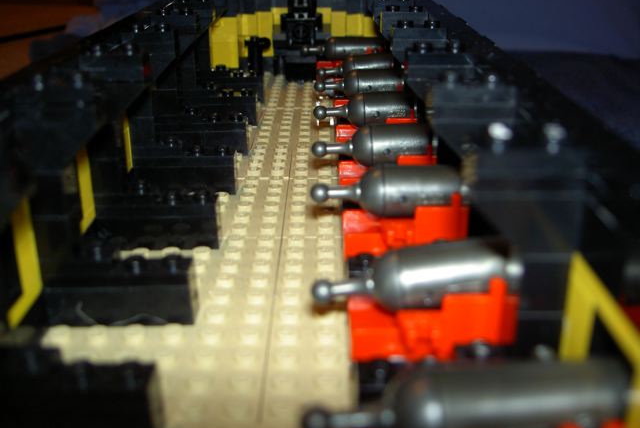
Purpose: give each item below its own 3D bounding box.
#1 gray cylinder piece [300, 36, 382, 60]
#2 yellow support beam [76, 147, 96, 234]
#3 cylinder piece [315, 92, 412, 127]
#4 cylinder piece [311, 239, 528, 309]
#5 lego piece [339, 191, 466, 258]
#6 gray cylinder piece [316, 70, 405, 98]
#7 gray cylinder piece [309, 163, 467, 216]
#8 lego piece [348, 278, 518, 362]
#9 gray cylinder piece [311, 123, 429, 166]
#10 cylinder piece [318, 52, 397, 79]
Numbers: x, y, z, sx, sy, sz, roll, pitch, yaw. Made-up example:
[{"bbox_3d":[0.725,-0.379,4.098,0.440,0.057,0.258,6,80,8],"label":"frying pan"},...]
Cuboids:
[{"bbox_3d":[0.010,-0.079,0.347,0.037,0.012,0.012,-1,23,1],"label":"gray cylinder piece"},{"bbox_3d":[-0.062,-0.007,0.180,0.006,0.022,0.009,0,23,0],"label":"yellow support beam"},{"bbox_3d":[0.016,-0.034,0.236,0.036,0.012,0.012,-3,23,1],"label":"cylinder piece"},{"bbox_3d":[0.017,0.011,0.124,0.037,0.012,0.012,-9,22,4],"label":"cylinder piece"},{"bbox_3d":[0.020,0.000,0.163,0.029,0.014,0.016,0,23,0],"label":"lego piece"},{"bbox_3d":[0.016,-0.049,0.273,0.036,0.012,0.012,-3,23,1],"label":"gray cylinder piece"},{"bbox_3d":[0.016,-0.005,0.161,0.036,0.012,0.012,-1,23,0],"label":"gray cylinder piece"},{"bbox_3d":[0.020,0.016,0.126,0.029,0.014,0.016,0,23,0],"label":"lego piece"},{"bbox_3d":[0.016,-0.019,0.199,0.036,0.012,0.012,-3,23,1],"label":"gray cylinder piece"},{"bbox_3d":[0.017,-0.063,0.310,0.036,0.012,0.012,-7,23,3],"label":"cylinder piece"}]

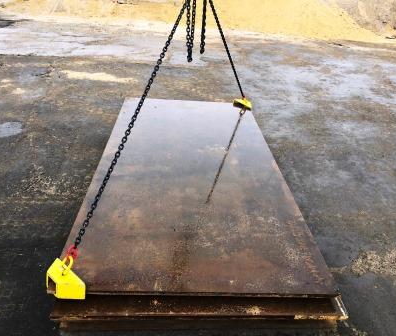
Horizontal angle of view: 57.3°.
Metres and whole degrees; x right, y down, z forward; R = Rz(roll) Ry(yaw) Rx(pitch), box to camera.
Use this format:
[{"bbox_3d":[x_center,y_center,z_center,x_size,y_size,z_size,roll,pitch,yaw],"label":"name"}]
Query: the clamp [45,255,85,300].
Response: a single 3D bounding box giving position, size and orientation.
[{"bbox_3d":[-0.684,0.571,1.875,0.255,0.155,0.130,27,37,35],"label":"clamp"}]

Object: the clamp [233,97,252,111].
[{"bbox_3d":[0.544,-0.785,4.398,0.255,0.155,0.130,27,37,35],"label":"clamp"}]

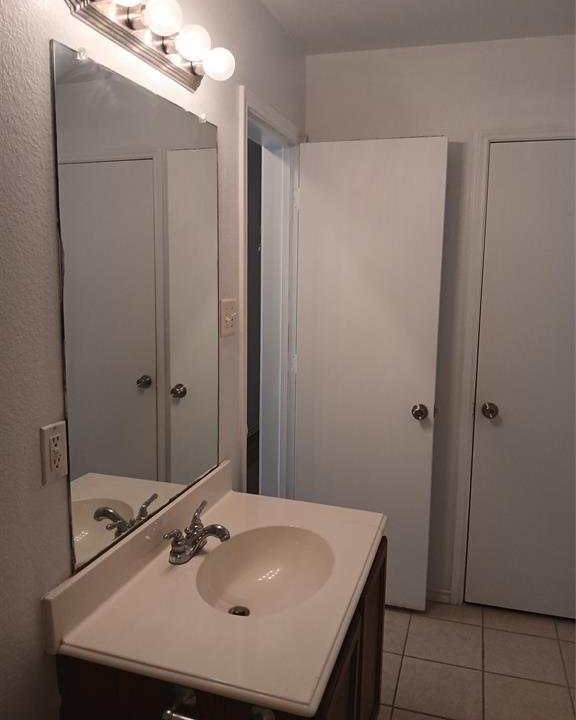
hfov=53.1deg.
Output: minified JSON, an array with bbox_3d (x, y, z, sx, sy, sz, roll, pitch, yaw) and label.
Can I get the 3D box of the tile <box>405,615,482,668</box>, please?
[{"bbox_3d":[0.670,1.201,2.462,0.304,0.010,0.304,3,9,18],"label":"tile"}]

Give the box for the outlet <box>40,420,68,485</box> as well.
[{"bbox_3d":[-0.455,0.183,1.135,0.009,0.114,0.071,3,9,18],"label":"outlet"}]

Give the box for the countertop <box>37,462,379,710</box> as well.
[{"bbox_3d":[-0.080,0.476,1.464,0.545,0.130,0.872,3,9,18],"label":"countertop"}]

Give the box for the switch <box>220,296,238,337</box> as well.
[{"bbox_3d":[-0.186,-0.137,1.902,0.014,0.115,0.117,3,9,18],"label":"switch"}]

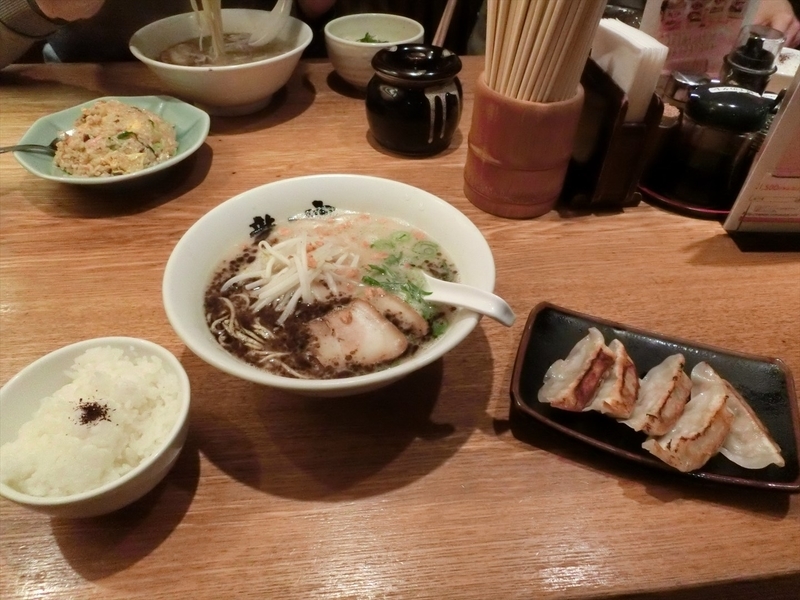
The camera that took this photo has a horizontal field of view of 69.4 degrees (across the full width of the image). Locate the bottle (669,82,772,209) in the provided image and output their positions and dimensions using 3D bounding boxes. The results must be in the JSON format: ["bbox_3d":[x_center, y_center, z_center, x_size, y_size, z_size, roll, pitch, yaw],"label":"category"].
[{"bbox_3d":[0.310,-0.153,0.565,0.087,0.090,0.087,2,43,0],"label":"bottle"}]

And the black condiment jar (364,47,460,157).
[{"bbox_3d":[0.018,-0.216,0.626,0.104,0.094,0.104,1,43,-1],"label":"black condiment jar"}]

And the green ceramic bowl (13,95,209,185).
[{"bbox_3d":[-0.282,-0.151,0.583,0.175,0.042,0.178,2,43,0],"label":"green ceramic bowl"}]

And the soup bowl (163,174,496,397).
[{"bbox_3d":[-0.044,0.004,0.399,0.207,0.081,0.207,1,43,-1],"label":"soup bowl"}]

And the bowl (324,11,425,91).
[{"bbox_3d":[-0.032,-0.320,0.756,0.123,0.065,0.123,1,43,-1],"label":"bowl"}]

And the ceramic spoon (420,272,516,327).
[{"bbox_3d":[0.024,-0.005,0.384,0.042,0.038,0.145,-27,34,-27],"label":"ceramic spoon"}]

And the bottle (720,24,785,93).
[{"bbox_3d":[0.356,-0.220,0.615,0.060,0.122,0.060,2,43,0],"label":"bottle"}]

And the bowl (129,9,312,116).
[{"bbox_3d":[-0.204,-0.276,0.693,0.201,0.077,0.201,1,43,-1],"label":"bowl"}]

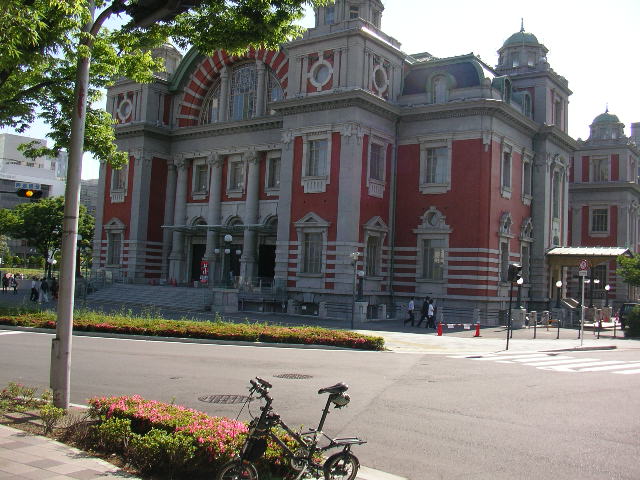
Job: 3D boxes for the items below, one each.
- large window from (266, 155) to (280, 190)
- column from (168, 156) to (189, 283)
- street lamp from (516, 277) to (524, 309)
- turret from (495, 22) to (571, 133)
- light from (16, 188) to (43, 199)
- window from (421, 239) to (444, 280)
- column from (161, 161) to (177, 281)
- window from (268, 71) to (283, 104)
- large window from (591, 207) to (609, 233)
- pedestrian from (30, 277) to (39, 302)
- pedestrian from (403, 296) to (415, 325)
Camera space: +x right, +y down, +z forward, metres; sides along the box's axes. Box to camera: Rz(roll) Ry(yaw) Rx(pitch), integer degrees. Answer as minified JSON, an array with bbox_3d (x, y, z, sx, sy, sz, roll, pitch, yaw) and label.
[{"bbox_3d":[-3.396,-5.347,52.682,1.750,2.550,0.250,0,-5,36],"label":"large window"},{"bbox_3d":[-11.907,-1.701,58.009,1.050,10.750,1.050,3,-4,0],"label":"column"},{"bbox_3d":[12.287,3.263,42.134,0.420,1.907,0.420,0,-5,36],"label":"street lamp"},{"bbox_3d":[15.553,-12.481,52.211,6.048,8.611,5.893,0,-5,36],"label":"turret"},{"bbox_3d":[-14.423,-2.301,34.000,1.200,0.430,0.360,3,-4,-9],"label":"light"},{"bbox_3d":[7.469,1.270,45.269,1.682,2.748,0.300,0,-5,36],"label":"window"},{"bbox_3d":[-12.671,-1.620,57.225,0.900,10.174,0.900,0,-5,36],"label":"column"},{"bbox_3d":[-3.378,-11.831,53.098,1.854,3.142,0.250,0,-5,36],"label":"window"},{"bbox_3d":[30.125,-2.156,73.684,1.799,2.707,0.300,0,-5,36],"label":"large window"},{"bbox_3d":[-18.919,3.297,45.380,0.600,1.645,0.500,2,-4,6],"label":"pedestrian"},{"bbox_3d":[5.050,4.051,38.600,0.600,1.680,0.500,2,-4,18],"label":"pedestrian"}]

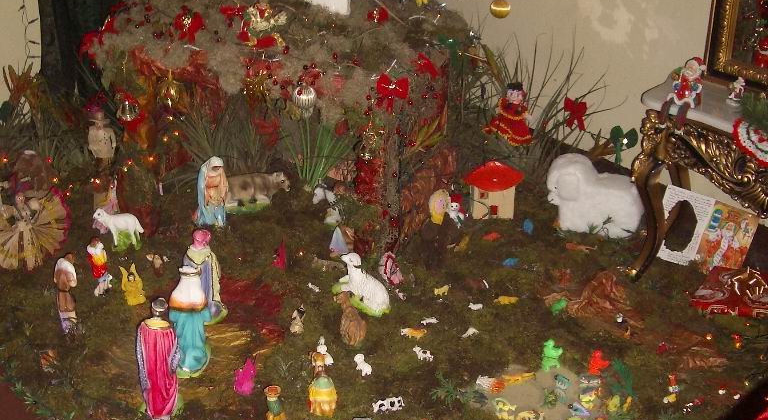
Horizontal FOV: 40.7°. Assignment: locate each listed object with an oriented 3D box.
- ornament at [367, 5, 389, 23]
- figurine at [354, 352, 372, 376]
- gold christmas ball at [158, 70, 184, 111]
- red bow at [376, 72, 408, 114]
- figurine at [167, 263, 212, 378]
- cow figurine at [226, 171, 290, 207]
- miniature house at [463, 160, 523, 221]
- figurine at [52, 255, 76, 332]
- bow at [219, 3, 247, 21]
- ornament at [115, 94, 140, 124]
[{"bbox_3d":[-0.025,-0.755,3.980,0.086,0.065,0.060,3,23,-1],"label":"ornament"},{"bbox_3d":[-0.056,0.423,2.831,0.056,0.062,0.030,17,27,28],"label":"figurine"},{"bbox_3d":[-0.698,-0.392,3.400,0.084,0.135,0.084,3,23,-1],"label":"gold christmas ball"},{"bbox_3d":[0.024,-0.384,3.380,0.103,0.117,0.040,4,23,0],"label":"red bow"},{"bbox_3d":[-0.531,0.308,2.854,0.122,0.325,0.122,1,23,-5],"label":"figurine"},{"bbox_3d":[-0.486,-0.080,3.841,0.283,0.138,0.100,-3,24,-15],"label":"cow figurine"},{"bbox_3d":[0.412,-0.088,3.915,0.235,0.204,0.235,3,23,-3],"label":"miniature house"},{"bbox_3d":[-0.907,0.231,2.936,0.060,0.237,0.060,14,25,21],"label":"figurine"},{"bbox_3d":[-0.567,-0.744,3.880,0.100,0.062,0.040,3,-22,-3],"label":"bow"},{"bbox_3d":[-0.879,-0.345,3.550,0.080,0.092,0.080,3,23,-1],"label":"ornament"}]

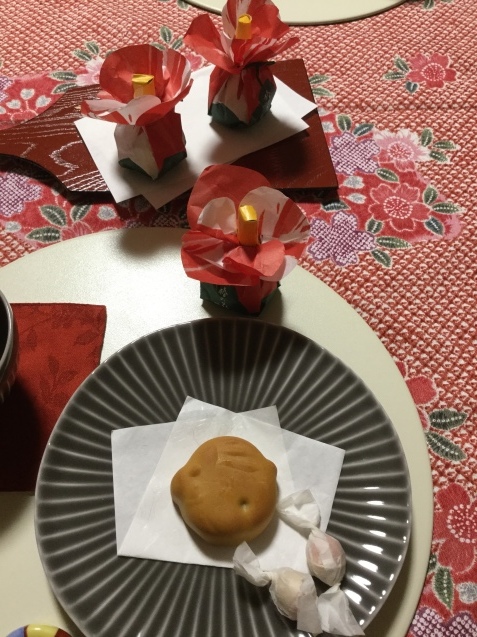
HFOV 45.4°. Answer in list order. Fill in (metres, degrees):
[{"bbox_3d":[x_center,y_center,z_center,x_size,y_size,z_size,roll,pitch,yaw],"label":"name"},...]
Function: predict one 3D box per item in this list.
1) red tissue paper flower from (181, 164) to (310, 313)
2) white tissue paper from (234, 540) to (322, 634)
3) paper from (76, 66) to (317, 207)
[{"bbox_3d":[0.004,-0.044,0.344,0.073,0.069,0.070,-1,57,2],"label":"red tissue paper flower"},{"bbox_3d":[0.020,0.118,0.254,0.050,0.018,0.021,38,66,24],"label":"white tissue paper"},{"bbox_3d":[-0.029,-0.142,0.420,0.166,0.008,0.113,-28,60,-15],"label":"paper"}]

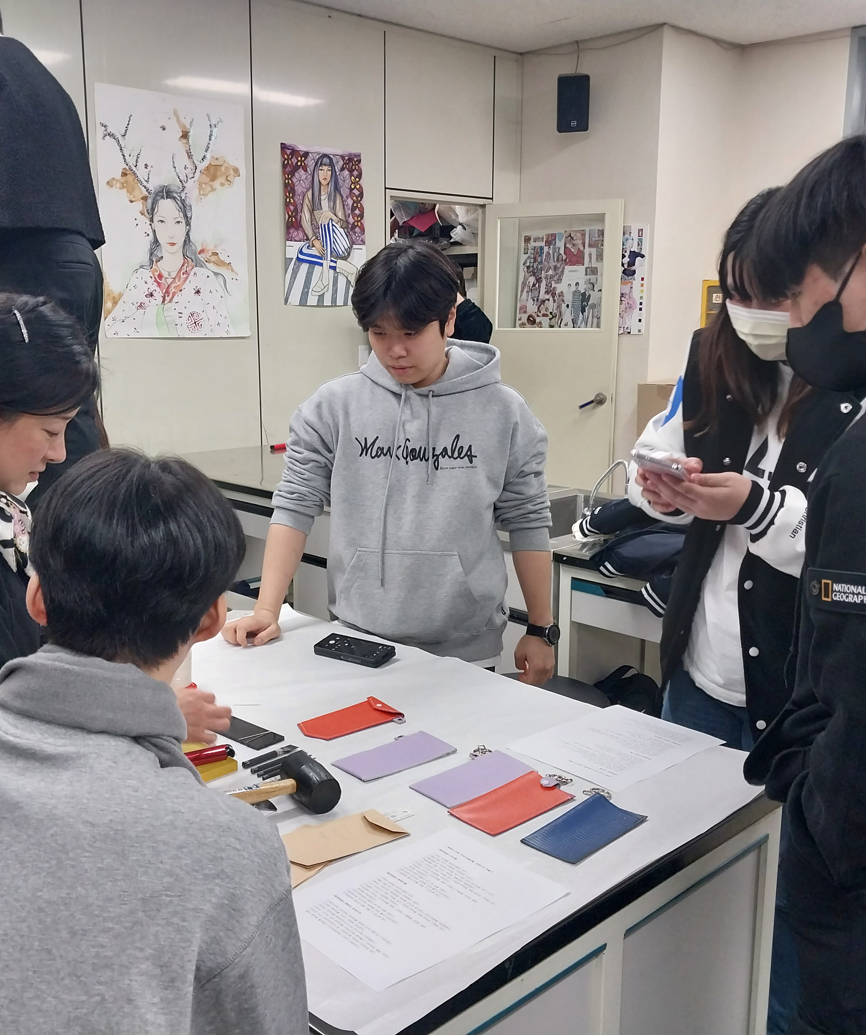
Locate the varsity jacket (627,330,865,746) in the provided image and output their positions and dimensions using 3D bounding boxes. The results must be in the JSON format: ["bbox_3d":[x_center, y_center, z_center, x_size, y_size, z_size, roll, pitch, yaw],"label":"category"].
[{"bbox_3d":[0.541,0.004,1.730,0.520,0.690,0.420,7,13,32],"label":"varsity jacket"}]

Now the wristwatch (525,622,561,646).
[{"bbox_3d":[0.229,0.241,2.160,0.056,0.047,0.062,16,18,38],"label":"wristwatch"}]

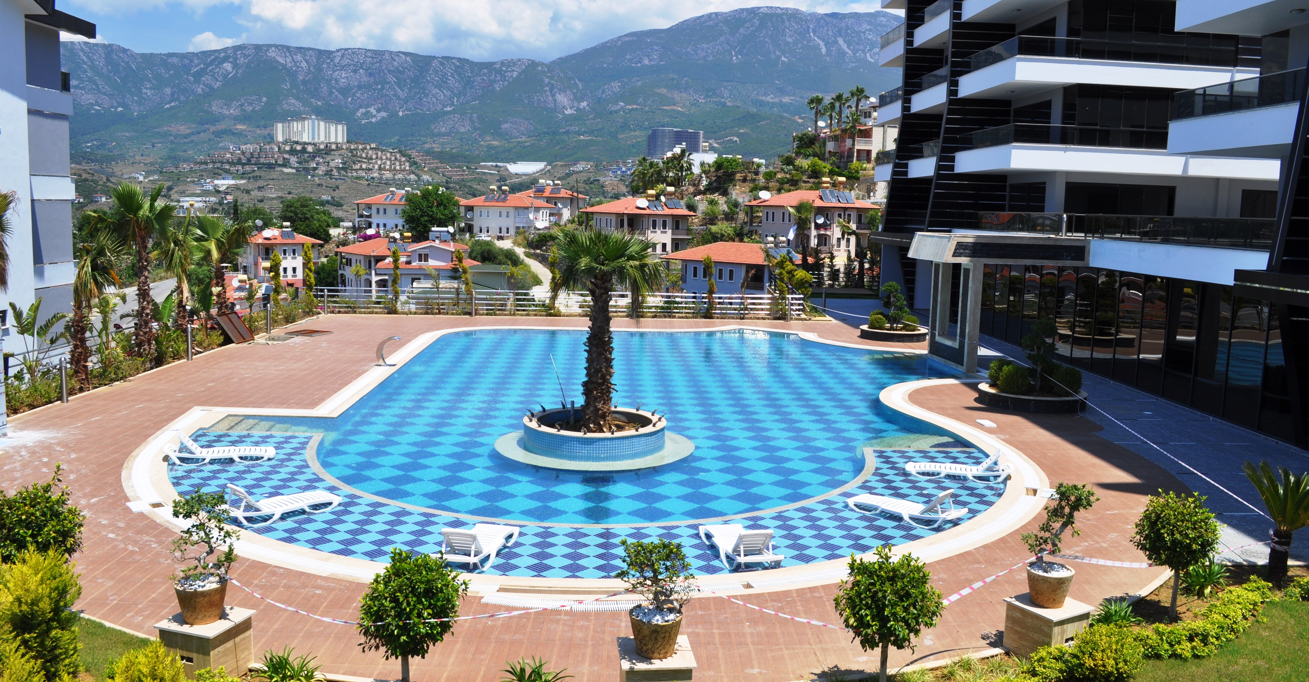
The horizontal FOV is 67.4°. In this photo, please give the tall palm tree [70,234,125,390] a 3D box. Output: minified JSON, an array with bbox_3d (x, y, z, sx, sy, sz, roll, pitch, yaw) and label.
[{"bbox_3d":[-12.900,-0.579,22.783,1.200,3.560,1.200,-2,8,-29],"label":"tall palm tree"}]

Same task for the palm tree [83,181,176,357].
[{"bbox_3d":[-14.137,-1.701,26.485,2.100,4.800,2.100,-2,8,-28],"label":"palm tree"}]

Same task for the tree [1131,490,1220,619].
[{"bbox_3d":[5.983,2.492,11.324,0.930,1.490,0.930,6,8,29],"label":"tree"}]

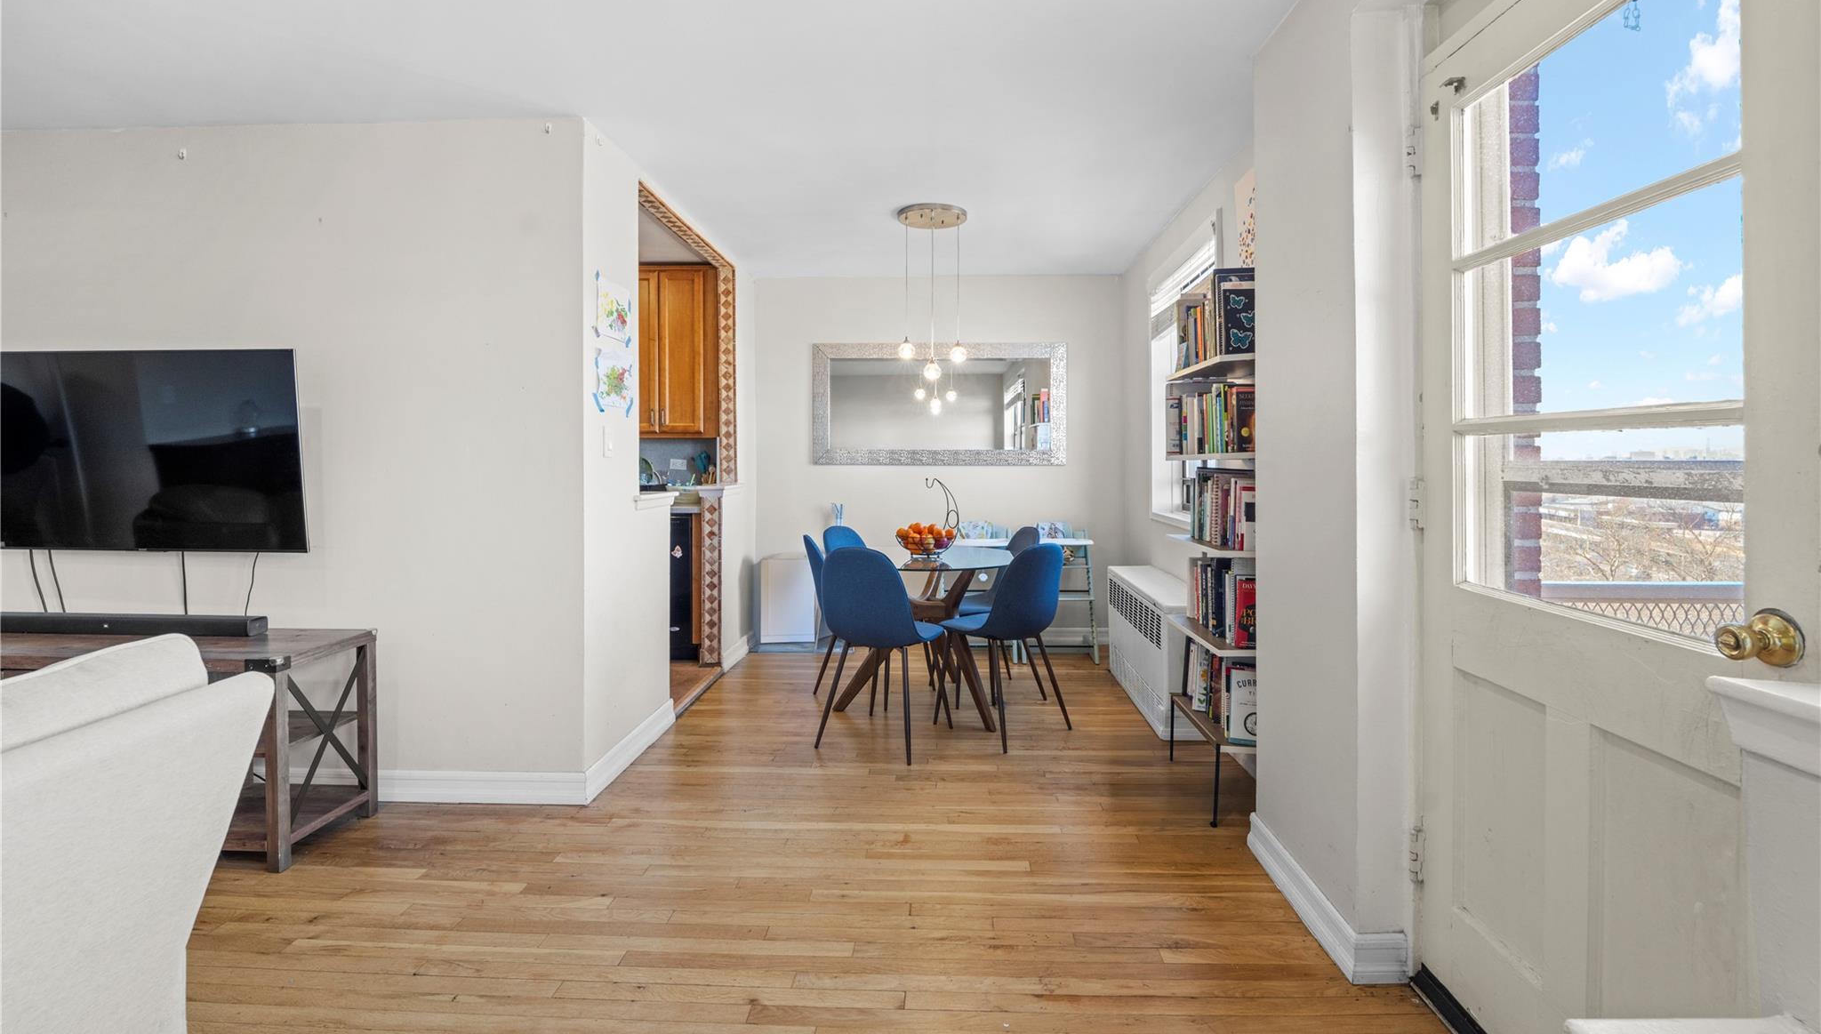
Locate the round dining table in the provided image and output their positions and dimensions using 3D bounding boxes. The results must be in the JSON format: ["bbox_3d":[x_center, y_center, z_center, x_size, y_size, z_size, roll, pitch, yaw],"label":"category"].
[{"bbox_3d":[0.090,0.572,3.540,0.920,0.746,0.920,0,2,0],"label":"round dining table"}]

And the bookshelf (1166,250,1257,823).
[{"bbox_3d":[1.175,0.084,2.630,0.290,1.870,0.570,0,2,3],"label":"bookshelf"}]

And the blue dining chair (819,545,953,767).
[{"bbox_3d":[-0.106,0.546,3.110,0.460,0.868,0.530,1,3,24],"label":"blue dining chair"}]

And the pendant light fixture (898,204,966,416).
[{"bbox_3d":[0.107,-1.084,3.530,0.345,0.860,0.345,0,2,0],"label":"pendant light fixture"}]

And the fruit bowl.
[{"bbox_3d":[0.075,0.115,3.530,0.300,0.176,0.300,0,2,0],"label":"fruit bowl"}]

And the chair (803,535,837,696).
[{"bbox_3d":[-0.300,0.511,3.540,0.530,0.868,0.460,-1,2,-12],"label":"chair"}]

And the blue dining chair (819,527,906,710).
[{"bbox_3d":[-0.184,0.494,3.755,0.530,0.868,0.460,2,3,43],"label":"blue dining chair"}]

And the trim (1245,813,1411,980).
[{"bbox_3d":[1.125,1.013,1.960,0.130,0.118,0.630,0,2,3],"label":"trim"}]

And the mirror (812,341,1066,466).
[{"bbox_3d":[0.190,-0.750,4.715,1.690,0.810,0.040,0,2,3],"label":"mirror"}]

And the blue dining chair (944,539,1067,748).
[{"bbox_3d":[0.427,0.535,3.240,0.460,0.868,0.530,-2,3,-44],"label":"blue dining chair"}]

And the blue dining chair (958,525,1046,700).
[{"bbox_3d":[0.420,0.496,3.734,0.530,0.868,0.460,-1,2,-16],"label":"blue dining chair"}]

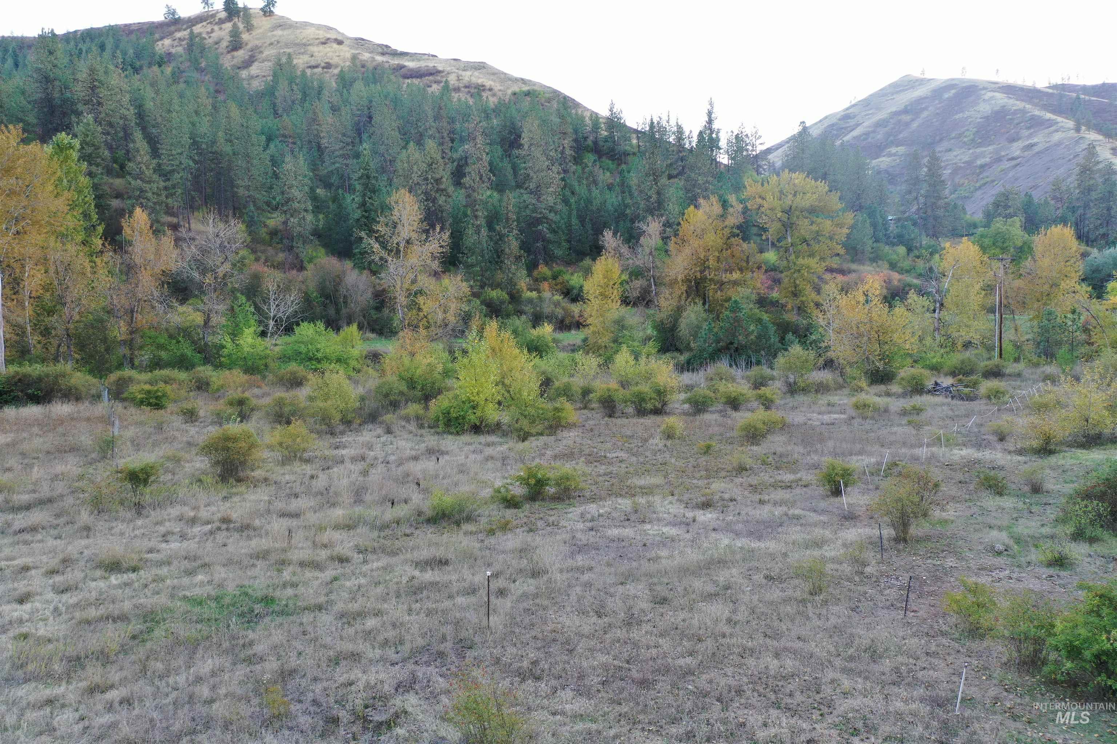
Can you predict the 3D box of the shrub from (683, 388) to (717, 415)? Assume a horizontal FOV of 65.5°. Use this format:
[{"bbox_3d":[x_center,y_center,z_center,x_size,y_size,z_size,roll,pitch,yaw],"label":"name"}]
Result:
[{"bbox_3d":[9.225,1.930,56.500,2.270,1.820,2.160,0,5,0],"label":"shrub"}]

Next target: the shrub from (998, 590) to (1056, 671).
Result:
[{"bbox_3d":[11.261,6.196,20.876,1.410,1.870,1.360,0,8,0],"label":"shrub"}]

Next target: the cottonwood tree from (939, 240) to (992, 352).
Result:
[{"bbox_3d":[45.044,-8.295,96.000,5.577,12.986,5.298,0,5,0],"label":"cottonwood tree"}]

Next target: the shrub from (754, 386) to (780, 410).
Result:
[{"bbox_3d":[14.157,1.748,58.967,1.840,1.550,1.650,0,7,0],"label":"shrub"}]

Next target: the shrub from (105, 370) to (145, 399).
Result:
[{"bbox_3d":[-30.110,0.881,60.310,2.726,2.014,2.590,-3,7,-27],"label":"shrub"}]

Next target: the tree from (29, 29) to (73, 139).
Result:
[{"bbox_3d":[-118.716,-66.669,203.237,10.620,26.040,10.300,0,8,0],"label":"tree"}]

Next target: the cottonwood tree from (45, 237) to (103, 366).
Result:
[{"bbox_3d":[-48.982,-6.852,88.000,5.920,13.000,5.630,0,5,0],"label":"cottonwood tree"}]

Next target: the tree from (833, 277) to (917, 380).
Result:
[{"bbox_3d":[26.587,-3.631,73.000,7.188,8.931,6.828,0,5,0],"label":"tree"}]

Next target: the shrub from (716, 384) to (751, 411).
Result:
[{"bbox_3d":[11.120,1.636,55.200,2.174,1.702,2.065,0,5,0],"label":"shrub"}]

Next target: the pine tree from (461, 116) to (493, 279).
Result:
[{"bbox_3d":[-12.987,-27.698,138.272,5.280,25.520,5.120,0,8,0],"label":"pine tree"}]

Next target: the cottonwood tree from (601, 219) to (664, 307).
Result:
[{"bbox_3d":[12.978,-19.246,152.000,10.840,15.710,8.130,0,7,0],"label":"cottonwood tree"}]

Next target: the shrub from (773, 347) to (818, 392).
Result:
[{"bbox_3d":[18.416,-0.203,67.277,3.380,3.540,3.040,0,7,0],"label":"shrub"}]

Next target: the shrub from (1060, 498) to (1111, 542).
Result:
[{"bbox_3d":[16.675,4.711,27.500,1.600,1.410,1.440,0,5,0],"label":"shrub"}]

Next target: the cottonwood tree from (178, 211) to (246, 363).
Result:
[{"bbox_3d":[-31.179,-7.571,78.085,6.120,13.520,5.930,0,8,0],"label":"cottonwood tree"}]

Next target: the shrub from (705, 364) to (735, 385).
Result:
[{"bbox_3d":[12.341,0.268,66.405,2.335,1.879,2.218,1,6,11],"label":"shrub"}]

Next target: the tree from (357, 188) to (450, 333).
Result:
[{"bbox_3d":[-19.974,-13.954,112.000,11.930,19.350,10.740,0,5,0],"label":"tree"}]

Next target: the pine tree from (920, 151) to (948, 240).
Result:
[{"bbox_3d":[92.887,-43.635,215.000,6.563,23.096,6.234,0,5,0],"label":"pine tree"}]

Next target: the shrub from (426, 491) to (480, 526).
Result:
[{"bbox_3d":[-3.625,4.677,29.828,1.828,1.226,1.736,-1,6,-7],"label":"shrub"}]

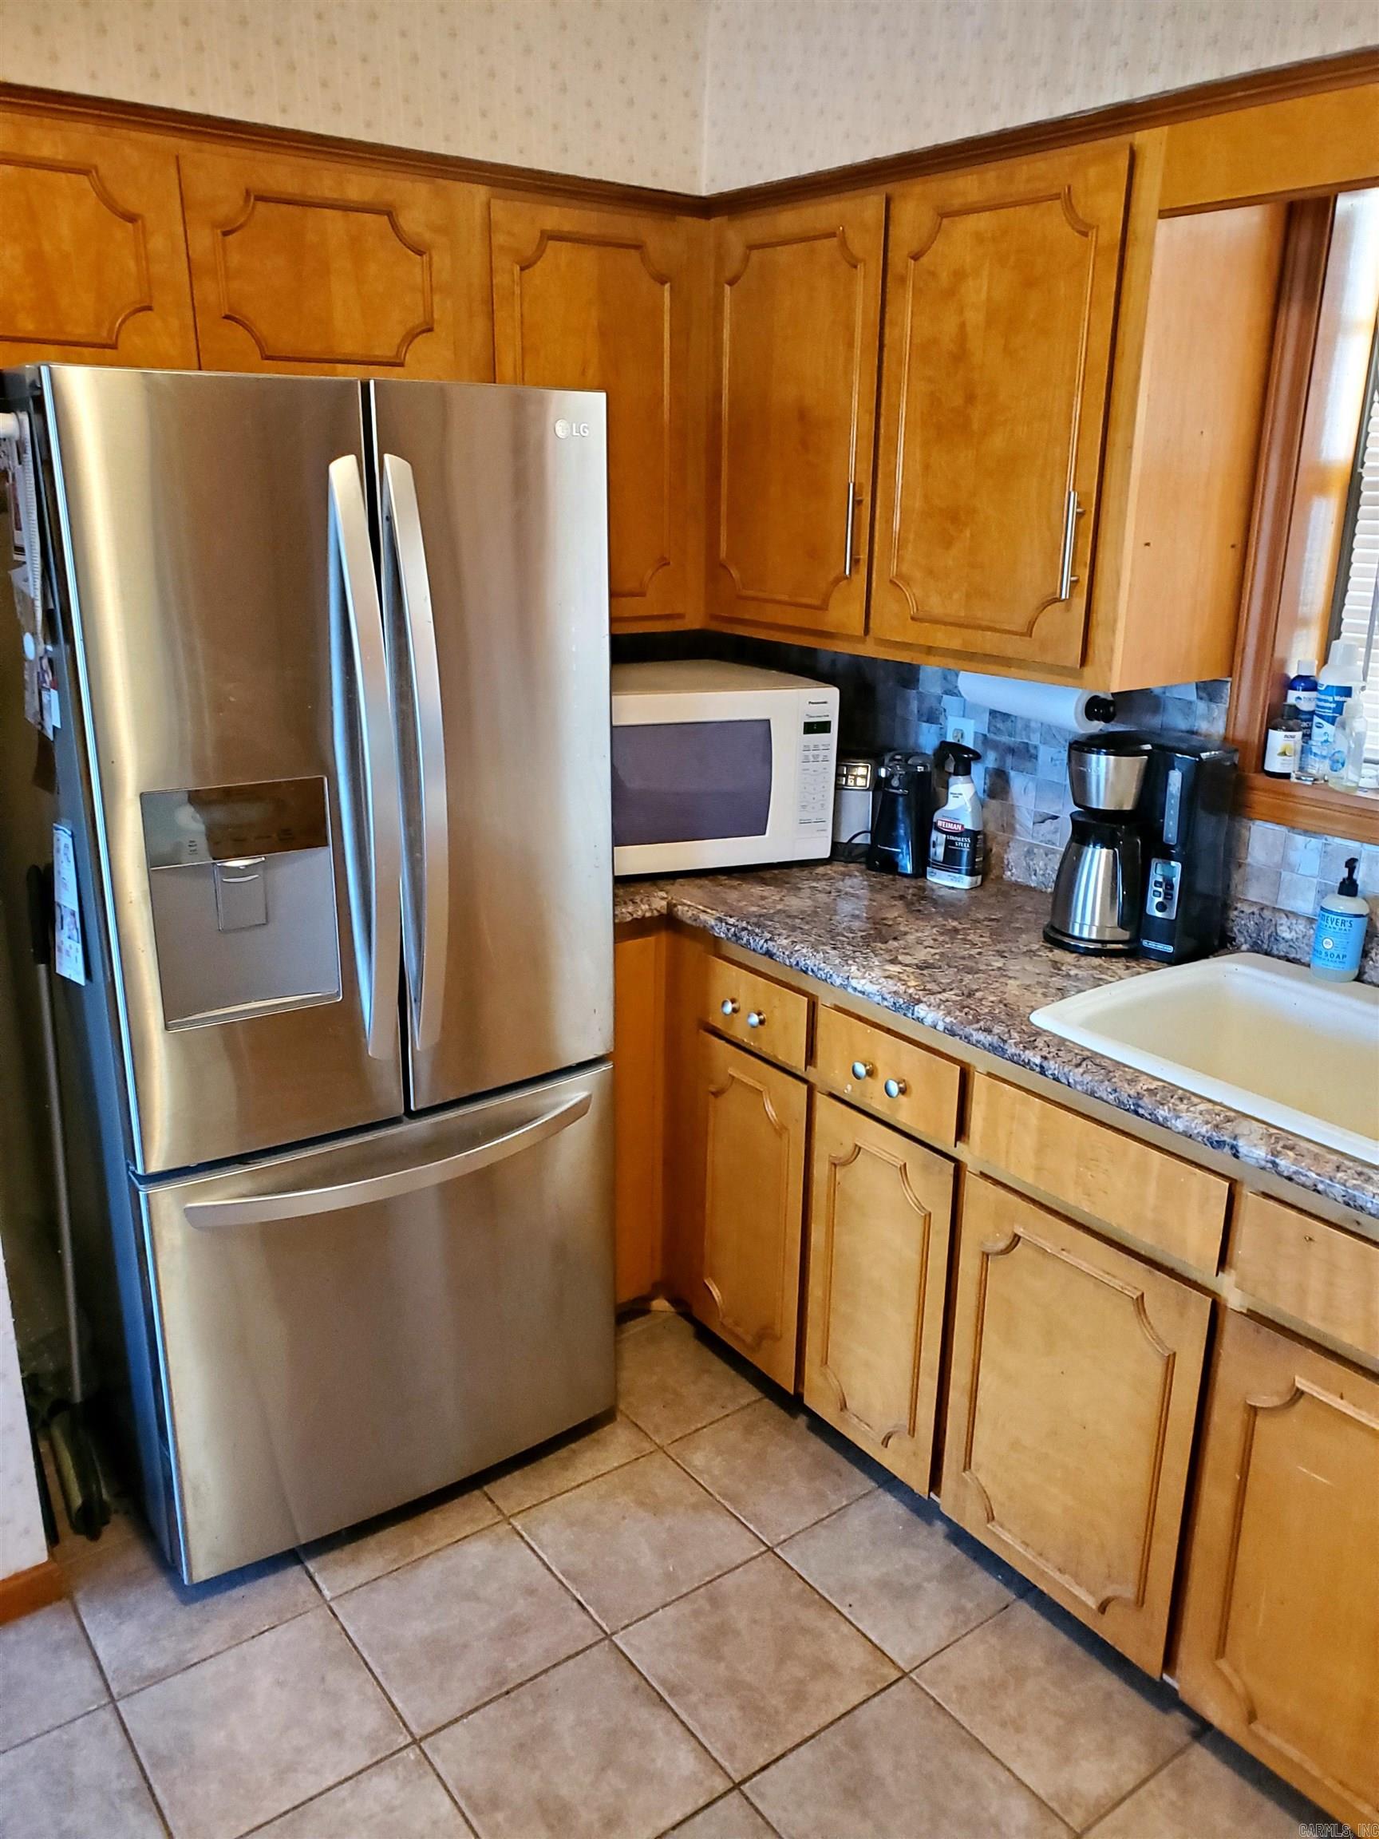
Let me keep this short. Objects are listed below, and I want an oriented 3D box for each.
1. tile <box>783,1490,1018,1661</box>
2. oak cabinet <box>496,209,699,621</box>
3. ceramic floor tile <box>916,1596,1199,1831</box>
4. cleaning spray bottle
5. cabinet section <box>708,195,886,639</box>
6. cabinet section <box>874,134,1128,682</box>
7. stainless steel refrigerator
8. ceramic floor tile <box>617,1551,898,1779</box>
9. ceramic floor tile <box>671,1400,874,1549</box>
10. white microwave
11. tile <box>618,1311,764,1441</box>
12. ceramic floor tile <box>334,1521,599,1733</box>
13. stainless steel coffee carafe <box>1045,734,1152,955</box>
[{"bbox_3d":[0.333,1.029,2.189,0.271,0.010,0.302,-12,22,-35],"label":"tile"},{"bbox_3d":[-0.243,-0.913,2.591,0.441,0.716,0.310,-13,22,-36],"label":"oak cabinet"},{"bbox_3d":[0.516,1.107,1.954,0.271,0.010,0.302,-12,22,-35],"label":"ceramic floor tile"},{"bbox_3d":[0.503,-0.199,2.571,0.055,0.264,0.107,-13,22,-36],"label":"cleaning spray bottle"},{"bbox_3d":[0.311,-0.895,2.545,0.335,0.690,0.441,-12,21,-35],"label":"cabinet section"},{"bbox_3d":[0.581,-0.782,2.199,0.335,0.690,0.451,-12,21,-35],"label":"cabinet section"},{"bbox_3d":[-0.626,0.048,2.320,0.755,1.760,0.790,-10,21,-31],"label":"stainless steel refrigerator"},{"bbox_3d":[0.098,1.080,2.022,0.302,0.010,0.302,-12,22,-35],"label":"ceramic floor tile"},{"bbox_3d":[0.149,0.952,2.424,0.271,0.010,0.302,-12,22,-35],"label":"ceramic floor tile"},{"bbox_3d":[-0.082,-0.307,2.762,0.575,0.340,0.460,-8,20,-26],"label":"white microwave"},{"bbox_3d":[-0.035,0.875,2.659,0.271,0.010,0.302,-12,22,-35],"label":"tile"},{"bbox_3d":[-0.333,1.056,2.081,0.302,0.010,0.302,-12,22,-35],"label":"ceramic floor tile"},{"bbox_3d":[0.669,-0.123,2.237,0.160,0.325,0.170,-5,19,-17],"label":"stainless steel coffee carafe"}]

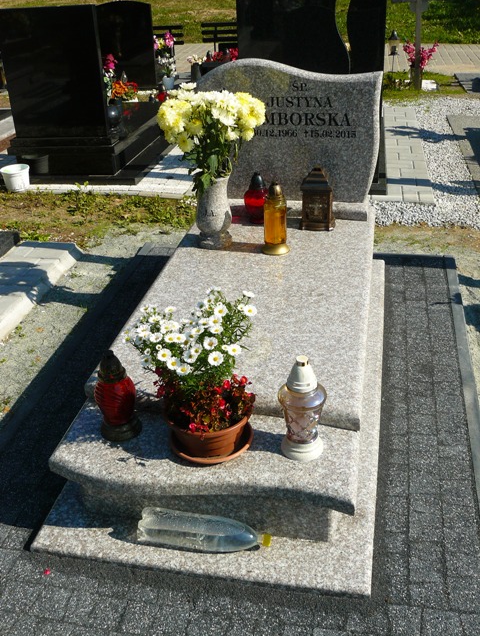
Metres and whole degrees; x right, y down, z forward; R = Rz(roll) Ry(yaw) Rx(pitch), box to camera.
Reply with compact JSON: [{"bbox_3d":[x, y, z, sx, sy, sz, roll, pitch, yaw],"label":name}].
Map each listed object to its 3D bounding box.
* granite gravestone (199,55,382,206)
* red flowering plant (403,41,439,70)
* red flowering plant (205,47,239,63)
[{"bbox_3d":[0.200,-0.808,2.878,0.800,0.613,0.097,3,31,11],"label":"granite gravestone"},{"bbox_3d":[1.780,-2.583,6.550,0.350,0.290,0.300,4,31,11],"label":"red flowering plant"},{"bbox_3d":[-0.188,-2.673,6.752,0.380,0.170,0.220,4,30,11],"label":"red flowering plant"}]

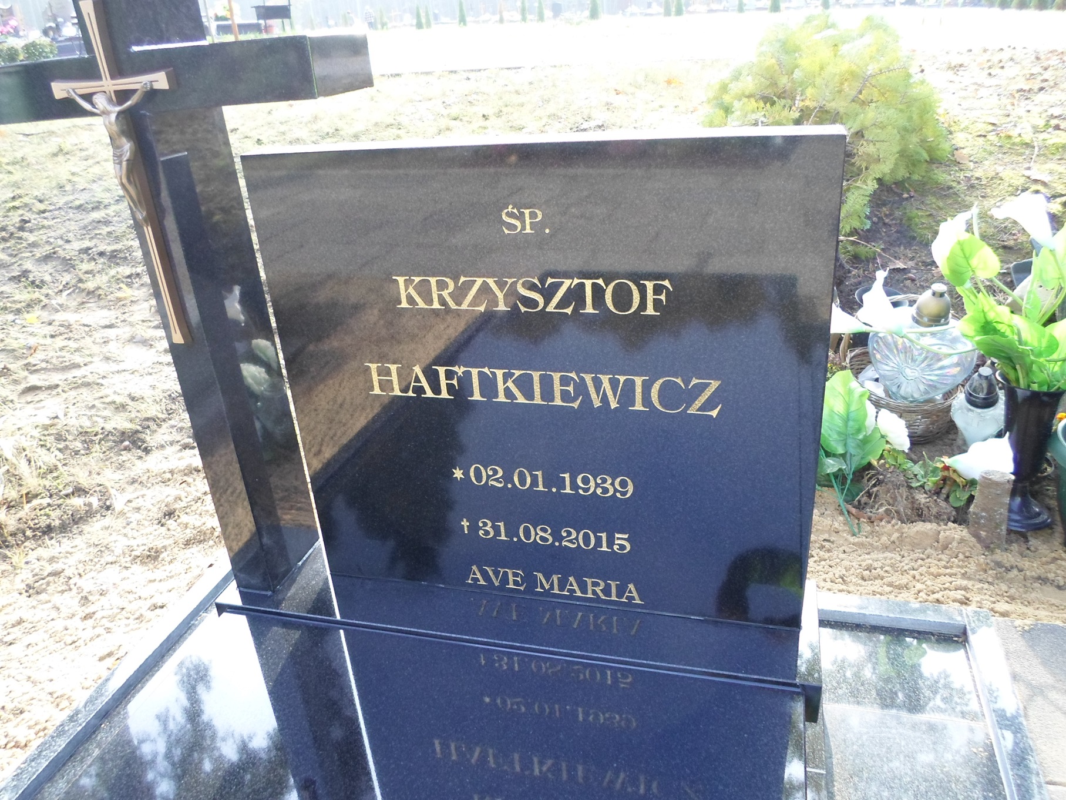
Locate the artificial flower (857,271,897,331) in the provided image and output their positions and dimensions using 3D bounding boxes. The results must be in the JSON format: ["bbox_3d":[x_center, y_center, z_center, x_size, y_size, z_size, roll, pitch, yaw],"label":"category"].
[{"bbox_3d":[0.717,-0.205,1.600,0.085,0.120,0.085,3,29,15],"label":"artificial flower"}]

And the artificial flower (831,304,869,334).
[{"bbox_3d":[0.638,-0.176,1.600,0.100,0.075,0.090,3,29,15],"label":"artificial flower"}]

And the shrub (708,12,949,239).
[{"bbox_3d":[1.376,-1.315,3.704,1.080,0.930,1.000,3,29,15],"label":"shrub"}]

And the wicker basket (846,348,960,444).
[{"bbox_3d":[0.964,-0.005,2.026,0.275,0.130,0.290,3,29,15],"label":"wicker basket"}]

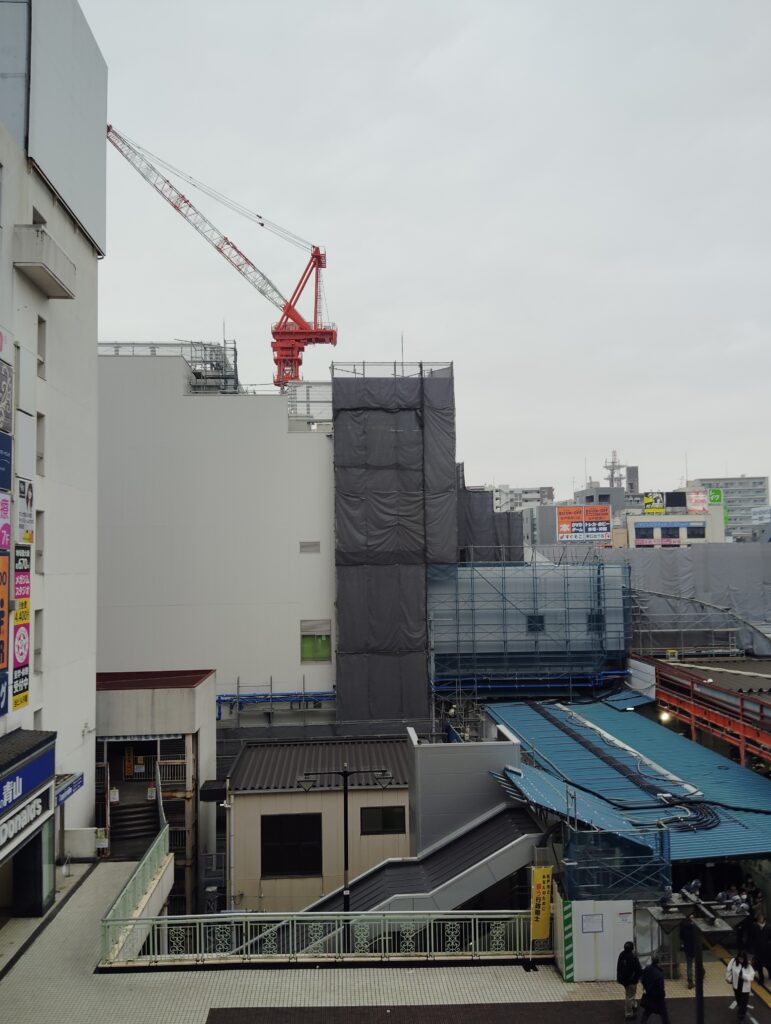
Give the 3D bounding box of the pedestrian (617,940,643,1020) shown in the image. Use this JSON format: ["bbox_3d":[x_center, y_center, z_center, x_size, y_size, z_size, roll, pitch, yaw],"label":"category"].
[{"bbox_3d":[5.500,10.597,18.801,0.520,1.670,0.420,-2,-4,21],"label":"pedestrian"}]

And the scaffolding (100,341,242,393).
[{"bbox_3d":[-13.865,-9.297,53.000,9.200,3.300,2.500,-1,-4,-4],"label":"scaffolding"}]

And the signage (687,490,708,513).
[{"bbox_3d":[57.172,-1.832,152.000,3.900,3.900,0.350,-1,-4,0],"label":"signage"}]

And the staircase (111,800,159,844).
[{"bbox_3d":[-9.702,12.070,32.456,1.750,1.000,1.750,0,-4,-13],"label":"staircase"}]

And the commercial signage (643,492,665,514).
[{"bbox_3d":[49.201,-1.649,152.000,3.900,3.900,0.350,-1,-4,0],"label":"commercial signage"}]

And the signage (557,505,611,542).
[{"bbox_3d":[35.417,2.052,148.000,9.500,6.400,0.400,-1,-4,0],"label":"signage"}]

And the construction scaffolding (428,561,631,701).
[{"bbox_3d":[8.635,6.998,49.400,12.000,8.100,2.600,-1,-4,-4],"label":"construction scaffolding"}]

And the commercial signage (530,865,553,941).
[{"bbox_3d":[4.012,10.024,21.266,0.530,1.820,0.060,-1,-4,-4],"label":"commercial signage"}]

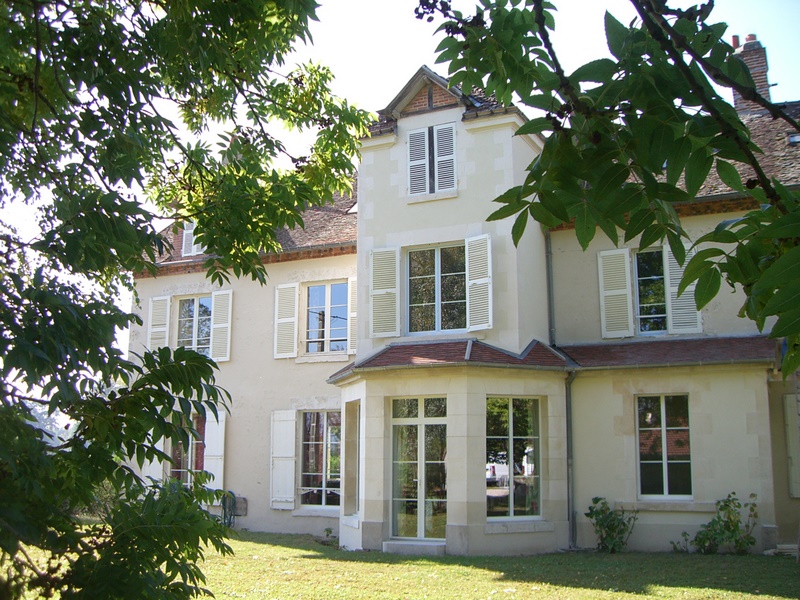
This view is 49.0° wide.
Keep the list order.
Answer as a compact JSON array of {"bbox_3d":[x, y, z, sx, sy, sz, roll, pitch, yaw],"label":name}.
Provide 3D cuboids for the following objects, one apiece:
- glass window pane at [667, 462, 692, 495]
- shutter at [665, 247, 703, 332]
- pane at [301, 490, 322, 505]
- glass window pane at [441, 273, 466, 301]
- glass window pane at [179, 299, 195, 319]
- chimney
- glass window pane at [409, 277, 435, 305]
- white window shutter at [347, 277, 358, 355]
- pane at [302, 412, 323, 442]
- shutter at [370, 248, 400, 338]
[{"bbox_3d":[4.861,3.110,15.283,0.420,0.570,0.040,-5,-11,25],"label":"glass window pane"},{"bbox_3d":[5.097,-0.217,15.809,0.570,1.648,0.045,-5,-11,26],"label":"shutter"},{"bbox_3d":[-1.872,4.205,18.697,0.515,0.312,0.030,-5,-11,26],"label":"pane"},{"bbox_3d":[1.021,-0.217,16.609,0.529,0.518,0.030,-5,-10,29],"label":"glass window pane"},{"bbox_3d":[-5.711,0.252,23.532,0.500,0.538,0.020,-5,-13,24],"label":"glass window pane"},{"bbox_3d":[8.383,-5.332,21.059,0.790,1.900,0.600,-5,-13,24],"label":"chimney"},{"bbox_3d":[0.426,-0.179,16.943,0.540,0.530,0.040,-5,-11,25],"label":"glass window pane"},{"bbox_3d":[-0.960,0.357,21.020,0.660,1.870,0.045,-5,-13,24],"label":"white window shutter"},{"bbox_3d":[-1.954,2.900,19.915,0.574,0.660,0.030,-5,-10,29],"label":"pane"},{"bbox_3d":[-0.283,-0.131,17.097,0.663,1.739,0.045,-5,-10,29],"label":"shutter"}]

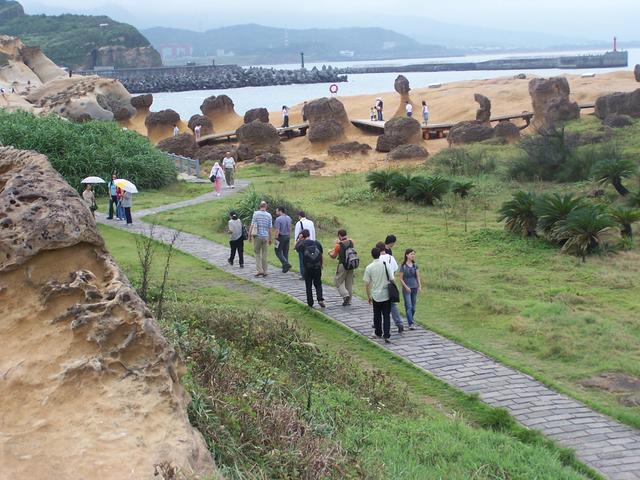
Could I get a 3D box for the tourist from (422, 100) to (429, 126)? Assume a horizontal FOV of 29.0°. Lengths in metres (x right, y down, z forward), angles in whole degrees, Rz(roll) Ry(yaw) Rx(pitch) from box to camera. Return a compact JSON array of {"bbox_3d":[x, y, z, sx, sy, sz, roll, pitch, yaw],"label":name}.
[{"bbox_3d":[6.984,-8.374,82.000,0.420,1.580,0.420,-1,8,5],"label":"tourist"}]

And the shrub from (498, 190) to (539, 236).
[{"bbox_3d":[6.040,-0.802,37.500,1.400,1.250,1.400,-2,8,0],"label":"shrub"}]

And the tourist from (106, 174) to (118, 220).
[{"bbox_3d":[-8.061,-1.645,48.078,0.500,1.690,0.400,-2,8,-3],"label":"tourist"}]

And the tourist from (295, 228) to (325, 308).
[{"bbox_3d":[-0.231,0.615,27.200,0.620,1.700,0.500,-4,9,-14],"label":"tourist"}]

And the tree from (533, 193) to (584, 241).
[{"bbox_3d":[7.006,-0.673,36.095,1.650,1.450,1.650,1,9,18],"label":"tree"}]

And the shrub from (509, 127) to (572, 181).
[{"bbox_3d":[9.934,-3.893,55.333,2.900,2.300,2.500,-2,8,0],"label":"shrub"}]

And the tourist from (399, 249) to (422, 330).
[{"bbox_3d":[1.792,0.991,24.483,0.460,1.610,0.360,-5,9,-20],"label":"tourist"}]

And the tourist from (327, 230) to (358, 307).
[{"bbox_3d":[0.518,0.595,27.300,0.580,1.690,0.550,-9,10,-38],"label":"tourist"}]

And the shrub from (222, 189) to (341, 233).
[{"bbox_3d":[-1.315,-0.990,42.300,3.900,1.250,2.200,-2,8,0],"label":"shrub"}]

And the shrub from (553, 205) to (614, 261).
[{"bbox_3d":[7.004,-0.225,32.800,1.550,1.300,1.550,-2,8,0],"label":"shrub"}]

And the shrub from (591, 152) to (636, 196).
[{"bbox_3d":[11.389,-2.447,47.891,1.750,1.500,1.750,1,9,18],"label":"shrub"}]

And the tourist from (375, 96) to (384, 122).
[{"bbox_3d":[4.513,-9.851,93.880,0.450,1.660,0.520,-3,9,-11],"label":"tourist"}]

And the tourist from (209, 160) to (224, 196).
[{"bbox_3d":[-4.763,-2.821,57.000,0.680,1.580,0.420,0,9,15],"label":"tourist"}]

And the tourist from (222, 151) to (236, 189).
[{"bbox_3d":[-4.349,-3.305,59.378,0.540,1.680,0.400,0,9,14],"label":"tourist"}]

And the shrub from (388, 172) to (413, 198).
[{"bbox_3d":[3.420,-2.301,52.300,1.150,1.000,1.150,-2,8,0],"label":"shrub"}]

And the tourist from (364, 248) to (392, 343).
[{"bbox_3d":[1.081,1.020,22.900,0.520,1.720,0.360,-4,9,-14],"label":"tourist"}]

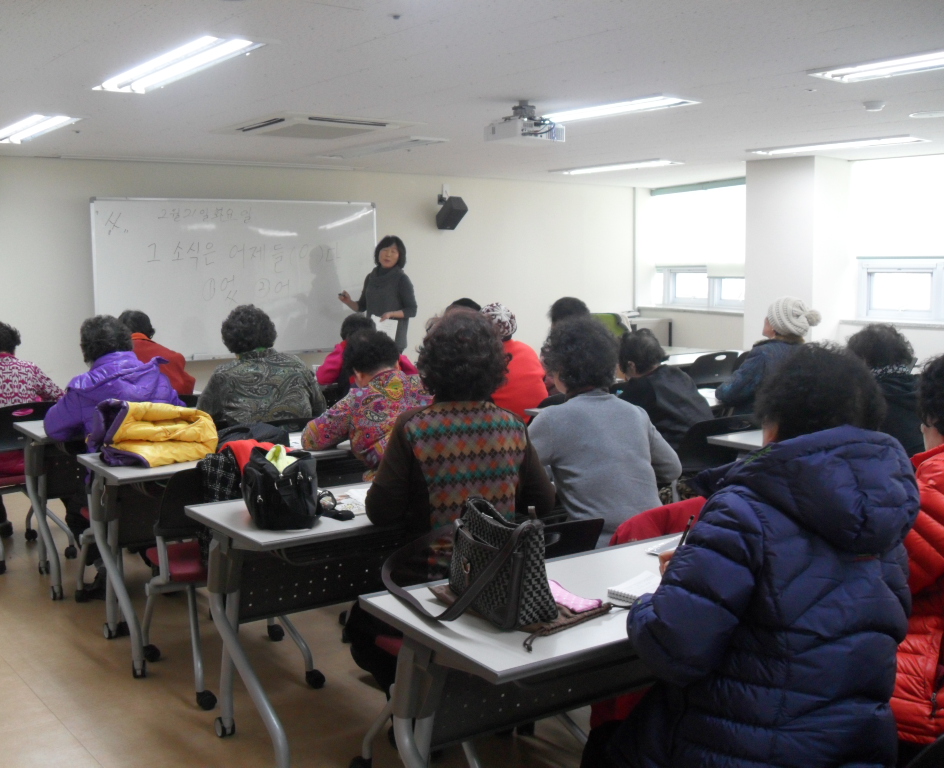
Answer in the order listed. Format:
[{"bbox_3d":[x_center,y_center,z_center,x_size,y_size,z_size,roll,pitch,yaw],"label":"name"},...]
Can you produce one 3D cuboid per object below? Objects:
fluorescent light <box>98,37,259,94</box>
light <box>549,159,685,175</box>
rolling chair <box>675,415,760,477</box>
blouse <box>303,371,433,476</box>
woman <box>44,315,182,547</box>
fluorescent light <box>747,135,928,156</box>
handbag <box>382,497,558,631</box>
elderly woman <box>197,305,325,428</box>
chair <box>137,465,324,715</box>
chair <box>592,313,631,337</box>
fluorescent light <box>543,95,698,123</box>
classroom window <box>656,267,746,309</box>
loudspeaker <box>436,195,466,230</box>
[{"bbox_3d":[-1.181,-1.248,4.070,0.240,0.060,1.280,-5,8,-35],"label":"fluorescent light"},{"bbox_3d":[1.187,-1.839,8.698,0.320,0.060,1.250,-6,8,-38],"label":"light"},{"bbox_3d":[0.907,0.511,4.641,0.500,0.820,0.560,-5,8,-36],"label":"rolling chair"},{"bbox_3d":[-0.300,0.221,3.815,0.520,0.580,0.480,-6,9,-41],"label":"blouse"},{"bbox_3d":[-1.531,0.321,4.479,0.580,1.260,0.770,-5,8,-36],"label":"woman"},{"bbox_3d":[2.405,-1.593,6.952,0.260,0.050,1.280,-5,8,-36],"label":"fluorescent light"},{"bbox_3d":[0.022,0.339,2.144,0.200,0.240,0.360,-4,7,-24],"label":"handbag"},{"bbox_3d":[-1.029,0.276,4.824,0.560,1.260,0.750,-5,8,-36],"label":"elderly woman"},{"bbox_3d":[-0.834,0.610,3.605,0.510,0.810,0.560,-4,8,-30],"label":"chair"},{"bbox_3d":[1.118,-0.133,8.955,0.600,0.970,0.600,-6,8,-38],"label":"chair"},{"bbox_3d":[0.662,-1.480,5.598,0.320,0.060,1.250,-6,8,-38],"label":"fluorescent light"},{"bbox_3d":[2.251,-0.933,9.941,0.100,0.420,1.250,-5,8,-36],"label":"classroom window"},{"bbox_3d":[-0.183,-1.506,9.134,0.175,0.155,0.290,-5,-32,-33],"label":"loudspeaker"}]

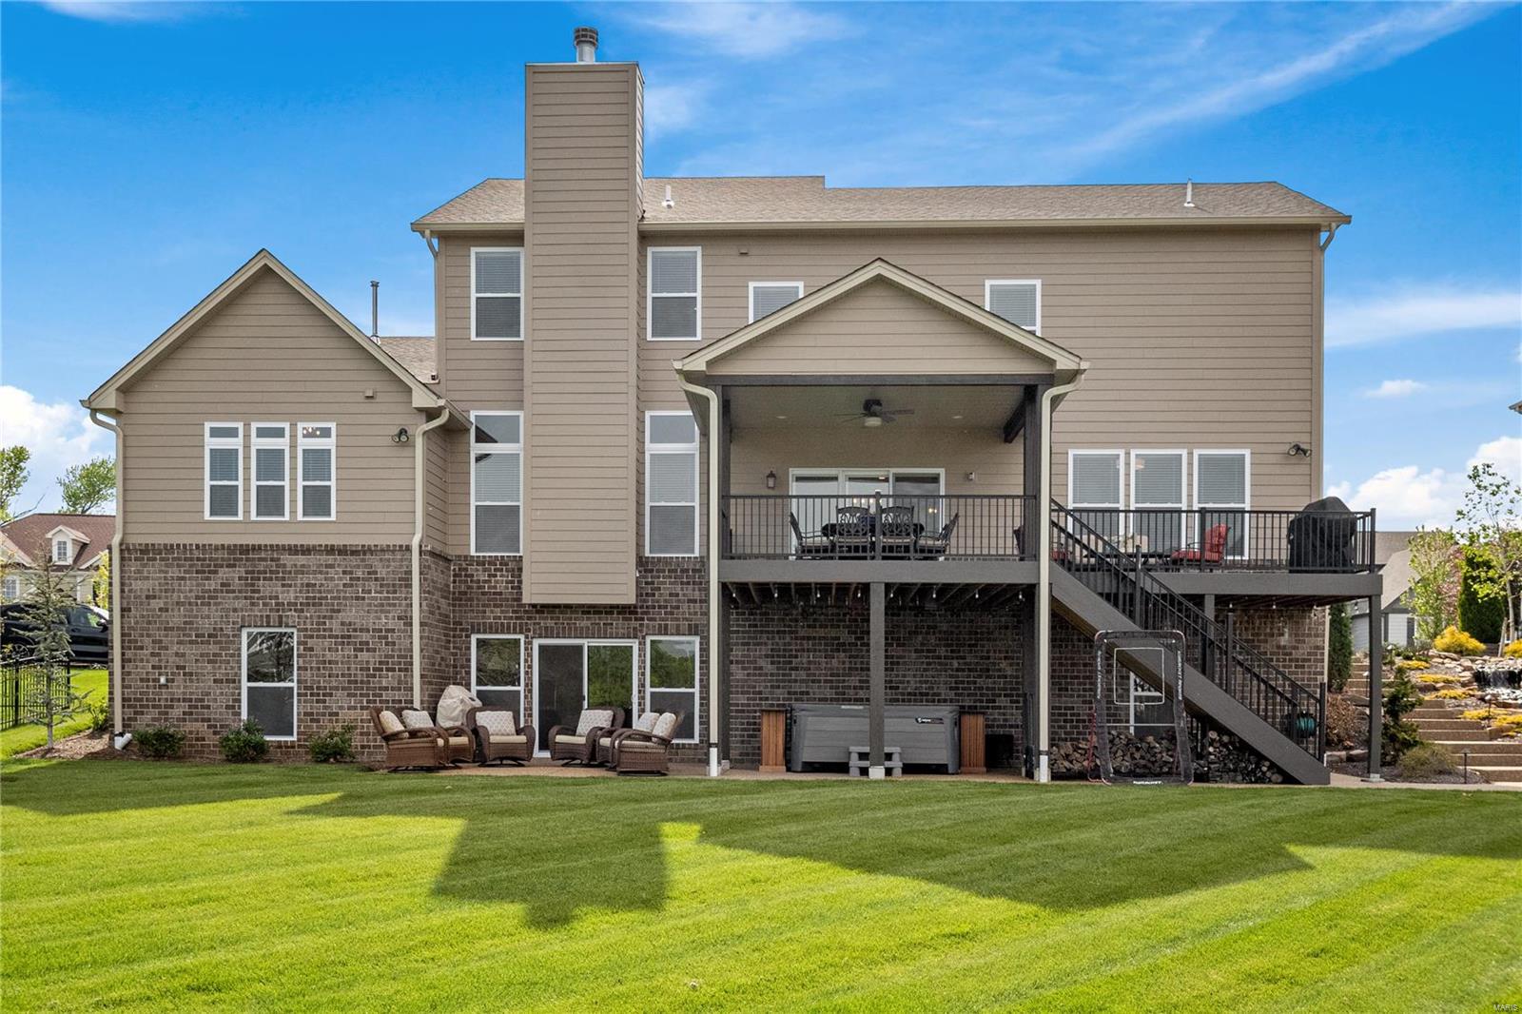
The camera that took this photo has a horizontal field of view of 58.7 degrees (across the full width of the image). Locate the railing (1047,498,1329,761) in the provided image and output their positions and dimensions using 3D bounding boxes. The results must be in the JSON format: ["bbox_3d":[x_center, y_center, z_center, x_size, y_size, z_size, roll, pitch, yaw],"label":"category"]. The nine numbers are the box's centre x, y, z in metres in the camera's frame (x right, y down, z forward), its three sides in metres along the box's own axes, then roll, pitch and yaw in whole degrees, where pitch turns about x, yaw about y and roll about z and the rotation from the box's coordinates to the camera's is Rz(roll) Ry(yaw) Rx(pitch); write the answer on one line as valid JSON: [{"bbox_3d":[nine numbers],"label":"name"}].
[{"bbox_3d":[6.040,1.915,19.740,4.070,4.030,1.250,0,0,3],"label":"railing"}]

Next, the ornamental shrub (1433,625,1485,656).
[{"bbox_3d":[14.985,2.874,29.058,1.133,0.739,1.084,0,0,3],"label":"ornamental shrub"}]

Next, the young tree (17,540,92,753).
[{"bbox_3d":[-11.636,2.290,22.261,1.231,3.467,1.231,0,0,3],"label":"young tree"}]

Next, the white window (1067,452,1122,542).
[{"bbox_3d":[5.544,-0.049,22.360,0.916,1.773,0.118,0,0,3],"label":"white window"}]

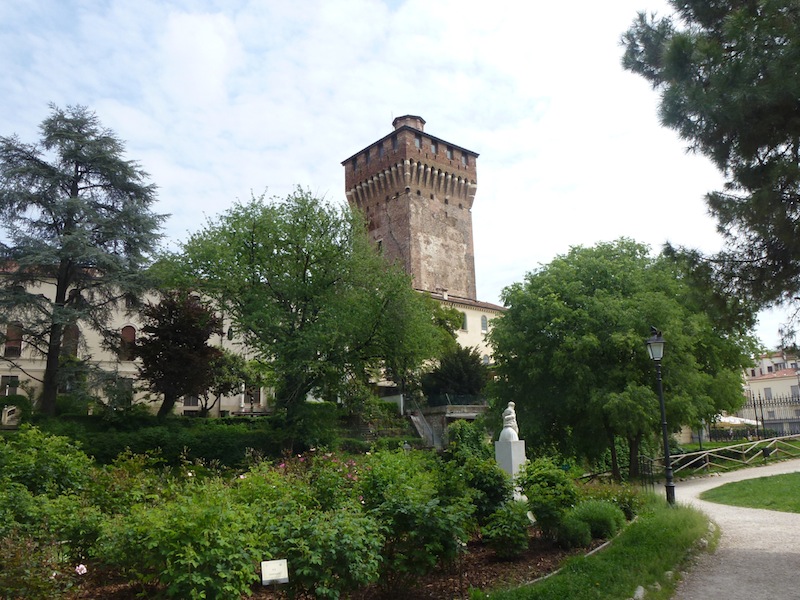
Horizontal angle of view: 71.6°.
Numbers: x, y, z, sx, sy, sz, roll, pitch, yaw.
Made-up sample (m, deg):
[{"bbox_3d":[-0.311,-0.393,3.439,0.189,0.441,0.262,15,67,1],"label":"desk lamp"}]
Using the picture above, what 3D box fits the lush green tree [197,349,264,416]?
[{"bbox_3d":[-10.884,5.269,35.000,4.000,4.200,3.800,-2,-10,0],"label":"lush green tree"}]

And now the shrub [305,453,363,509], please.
[{"bbox_3d":[-1.079,3.140,9.000,0.950,1.300,0.950,-2,-10,0],"label":"shrub"}]

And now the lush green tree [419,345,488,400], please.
[{"bbox_3d":[3.046,4.093,31.000,3.790,3.220,3.600,-1,-10,0],"label":"lush green tree"}]

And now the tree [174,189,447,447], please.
[{"bbox_3d":[-3.711,0.501,23.000,10.950,10.810,9.860,-1,-10,0],"label":"tree"}]

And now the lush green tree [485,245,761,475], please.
[{"bbox_3d":[6.618,1.602,16.500,7.410,7.120,6.900,-1,-10,0],"label":"lush green tree"}]

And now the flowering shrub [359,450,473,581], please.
[{"bbox_3d":[0.154,2.124,5.500,1.100,1.190,1.040,-1,-10,0],"label":"flowering shrub"}]

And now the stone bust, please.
[{"bbox_3d":[2.279,2.530,11.600,0.400,0.820,0.400,7,-13,-40],"label":"stone bust"}]

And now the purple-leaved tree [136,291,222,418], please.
[{"bbox_3d":[-11.925,2.954,30.000,4.420,7.070,4.200,-1,-10,0],"label":"purple-leaved tree"}]

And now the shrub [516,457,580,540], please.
[{"bbox_3d":[2.446,3.259,9.200,1.000,1.300,1.000,-2,-10,0],"label":"shrub"}]

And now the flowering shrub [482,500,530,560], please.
[{"bbox_3d":[1.574,3.378,8.200,0.700,0.800,0.700,-2,-10,0],"label":"flowering shrub"}]

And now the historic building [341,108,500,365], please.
[{"bbox_3d":[2.701,-5.754,74.374,14.500,41.000,16.000,7,-13,-40],"label":"historic building"}]

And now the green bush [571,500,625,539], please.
[{"bbox_3d":[3.256,3.601,9.100,0.880,0.600,0.850,-2,-10,0],"label":"green bush"}]

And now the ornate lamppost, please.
[{"bbox_3d":[5.469,2.385,11.600,0.390,3.600,0.390,-1,-10,0],"label":"ornate lamppost"}]

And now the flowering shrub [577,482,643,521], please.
[{"bbox_3d":[3.795,3.612,10.000,1.170,0.640,1.050,-1,-10,0],"label":"flowering shrub"}]

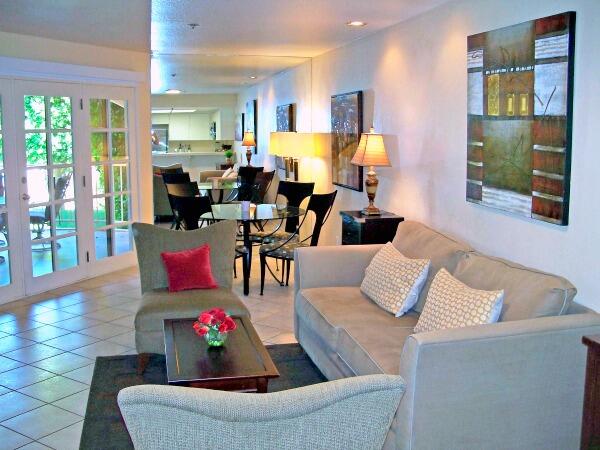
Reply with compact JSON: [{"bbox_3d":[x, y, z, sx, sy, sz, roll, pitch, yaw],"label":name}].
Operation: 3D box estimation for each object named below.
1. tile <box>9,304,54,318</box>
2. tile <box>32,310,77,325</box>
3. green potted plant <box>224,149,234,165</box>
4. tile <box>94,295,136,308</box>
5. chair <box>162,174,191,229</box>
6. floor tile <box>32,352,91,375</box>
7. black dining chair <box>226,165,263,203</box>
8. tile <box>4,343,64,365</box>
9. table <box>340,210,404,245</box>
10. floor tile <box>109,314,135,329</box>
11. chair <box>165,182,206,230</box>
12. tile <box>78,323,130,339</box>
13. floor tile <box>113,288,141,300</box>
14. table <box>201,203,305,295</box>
[{"bbox_3d":[-2.393,0.758,5.641,0.317,0.010,0.317,6,10,31],"label":"tile"},{"bbox_3d":[-2.121,0.791,5.488,0.325,0.010,0.325,6,10,32],"label":"tile"},{"bbox_3d":[-1.447,-1.388,13.203,0.194,0.337,0.194,-1,9,-14],"label":"green potted plant"},{"bbox_3d":[-1.771,0.718,6.006,0.325,0.010,0.325,6,10,32],"label":"tile"},{"bbox_3d":[-1.442,-0.198,8.430,0.459,0.996,0.561,6,10,30],"label":"chair"},{"bbox_3d":[-1.629,0.953,4.420,0.325,0.010,0.325,6,10,32],"label":"floor tile"},{"bbox_3d":[-0.860,-0.342,9.433,0.459,0.996,0.561,6,10,30],"label":"black dining chair"},{"bbox_3d":[-1.910,0.924,4.602,0.317,0.010,0.317,6,10,31],"label":"tile"},{"bbox_3d":[0.605,0.348,5.404,0.367,0.867,0.459,-1,9,-14],"label":"table"},{"bbox_3d":[-1.405,0.814,5.414,0.317,0.010,0.317,6,10,31],"label":"floor tile"},{"bbox_3d":[-1.201,0.040,7.265,0.450,0.980,0.520,-6,11,-40],"label":"chair"},{"bbox_3d":[-1.519,0.828,4.984,0.311,0.010,0.311,6,10,31],"label":"tile"},{"bbox_3d":[-1.614,0.679,6.288,0.317,0.010,0.317,6,10,31],"label":"floor tile"},{"bbox_3d":[-0.568,0.225,6.877,1.260,0.740,1.260,-1,9,-14],"label":"table"}]

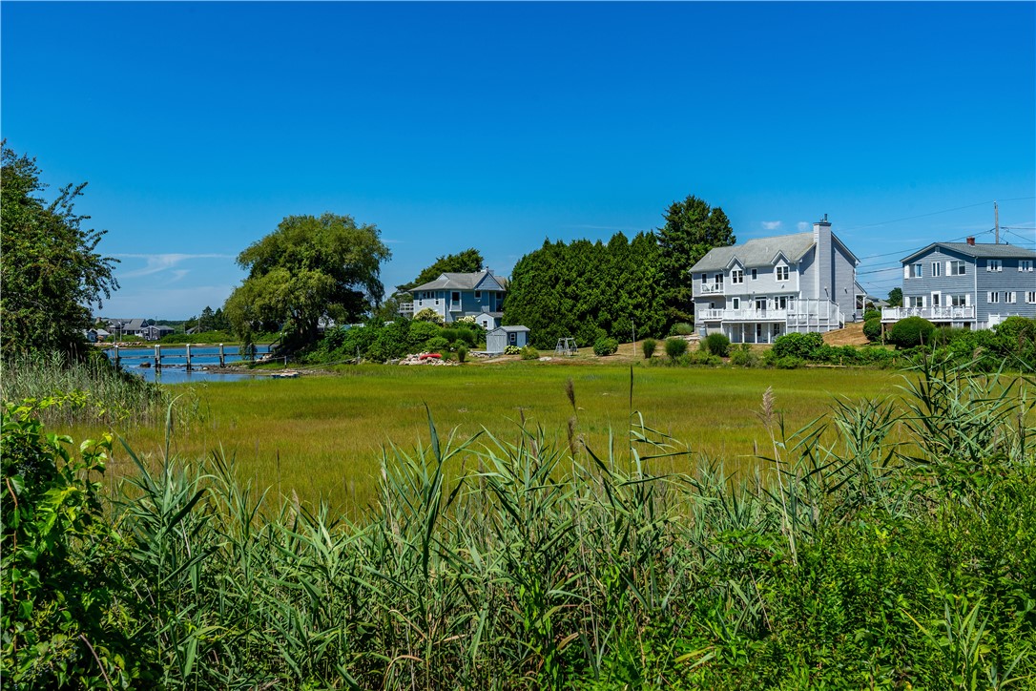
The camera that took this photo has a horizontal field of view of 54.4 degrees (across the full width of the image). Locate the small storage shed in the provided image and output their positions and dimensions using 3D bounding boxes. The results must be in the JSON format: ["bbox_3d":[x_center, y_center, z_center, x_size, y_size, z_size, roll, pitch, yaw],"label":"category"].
[{"bbox_3d":[-0.909,-0.622,101.000,2.700,2.750,3.100,0,1,43],"label":"small storage shed"}]

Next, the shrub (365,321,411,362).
[{"bbox_3d":[-12.064,-0.401,94.000,4.100,3.750,3.800,0,1,0],"label":"shrub"}]

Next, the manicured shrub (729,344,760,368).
[{"bbox_3d":[18.446,0.815,82.000,2.500,1.900,2.300,0,1,0],"label":"manicured shrub"}]

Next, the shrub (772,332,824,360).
[{"bbox_3d":[22.795,0.078,82.000,4.349,2.252,3.400,0,1,16],"label":"shrub"}]

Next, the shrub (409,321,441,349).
[{"bbox_3d":[-9.327,-1.100,101.000,3.252,2.679,2.900,-1,1,-5],"label":"shrub"}]

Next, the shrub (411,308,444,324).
[{"bbox_3d":[-10.025,-3.236,112.000,3.395,1.909,2.800,-1,1,-5],"label":"shrub"}]

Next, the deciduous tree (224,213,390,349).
[{"bbox_3d":[-22.658,-6.905,108.000,17.800,14.800,16.500,0,1,0],"label":"deciduous tree"}]

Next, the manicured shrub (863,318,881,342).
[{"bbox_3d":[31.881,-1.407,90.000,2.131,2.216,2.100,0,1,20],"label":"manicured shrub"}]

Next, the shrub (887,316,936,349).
[{"bbox_3d":[30.475,-0.997,78.000,3.700,2.700,3.500,0,1,0],"label":"shrub"}]

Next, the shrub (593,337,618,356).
[{"bbox_3d":[8.411,0.045,96.000,2.350,1.850,2.300,0,1,0],"label":"shrub"}]

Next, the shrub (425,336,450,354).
[{"bbox_3d":[-7.843,-0.046,98.000,2.599,1.671,2.200,-1,1,-5],"label":"shrub"}]

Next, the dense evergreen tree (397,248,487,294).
[{"bbox_3d":[-10.522,-8.104,138.000,12.025,10.326,9.500,-1,1,-4],"label":"dense evergreen tree"}]

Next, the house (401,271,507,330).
[{"bbox_3d":[-7.048,-5.157,121.000,10.500,7.400,10.000,0,1,-29],"label":"house"}]

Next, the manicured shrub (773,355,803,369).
[{"bbox_3d":[19.870,1.227,74.000,2.243,0.981,1.700,0,1,15],"label":"manicured shrub"}]

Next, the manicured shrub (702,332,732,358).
[{"bbox_3d":[16.983,-0.041,86.000,2.400,2.150,2.300,0,1,0],"label":"manicured shrub"}]

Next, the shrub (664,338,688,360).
[{"bbox_3d":[13.637,0.288,87.000,1.978,1.813,1.900,0,1,9],"label":"shrub"}]

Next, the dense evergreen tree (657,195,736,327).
[{"bbox_3d":[20.844,-9.220,118.000,9.200,16.800,9.200,0,1,0],"label":"dense evergreen tree"}]

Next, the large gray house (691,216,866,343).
[{"bbox_3d":[26.225,-6.585,106.675,9.600,12.450,17.600,-1,1,-28],"label":"large gray house"}]

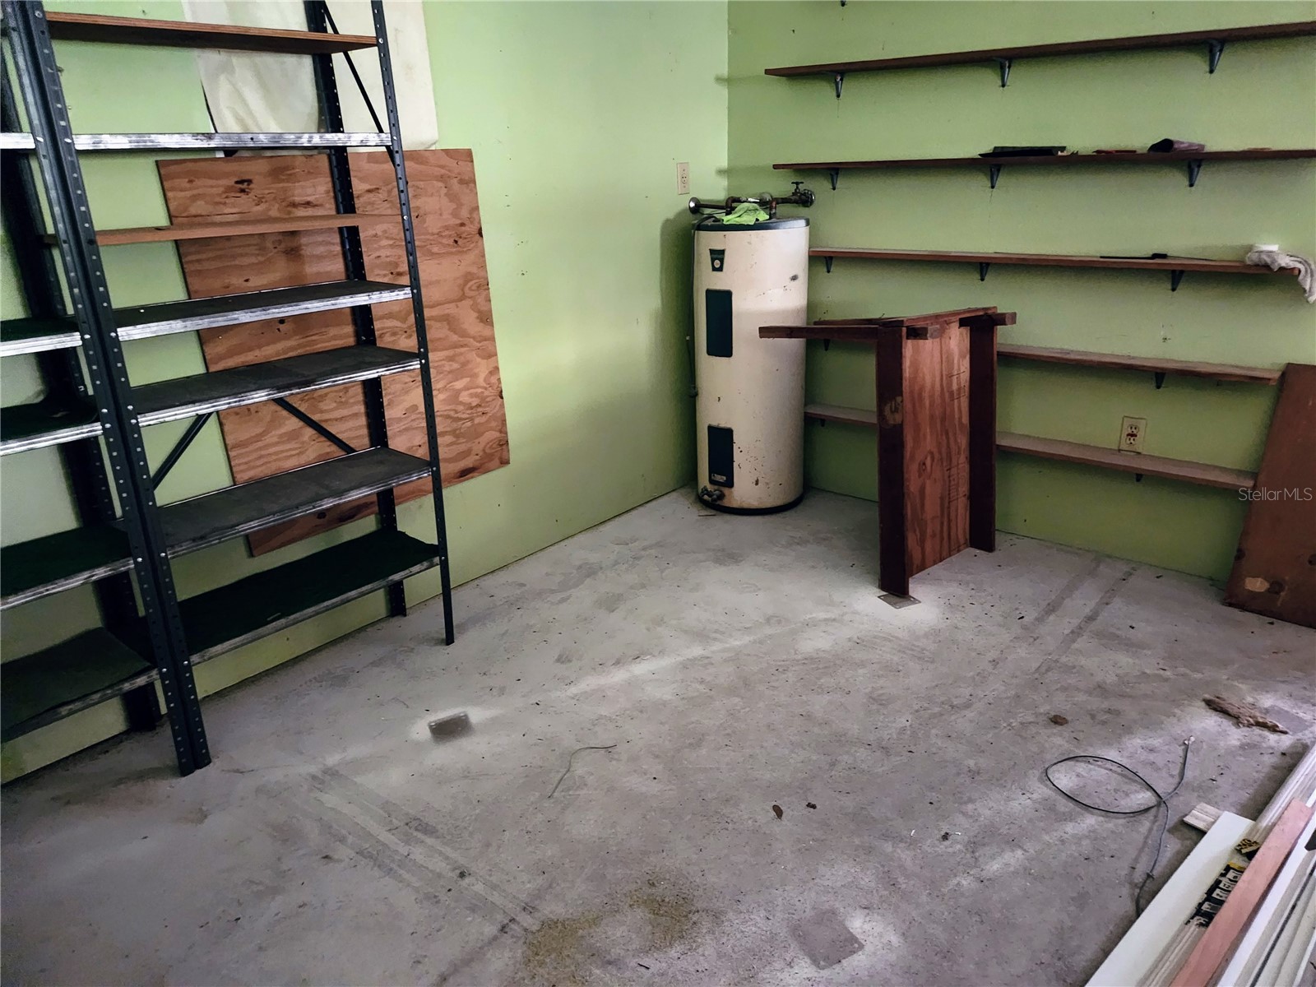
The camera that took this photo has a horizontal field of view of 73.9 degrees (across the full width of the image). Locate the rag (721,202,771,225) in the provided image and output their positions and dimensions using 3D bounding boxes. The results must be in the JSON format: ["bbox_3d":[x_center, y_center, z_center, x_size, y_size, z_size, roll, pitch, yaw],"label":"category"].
[{"bbox_3d":[0.332,-1.056,3.302,0.175,0.080,0.190,1,20,6],"label":"rag"}]

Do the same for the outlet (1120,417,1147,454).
[{"bbox_3d":[1.613,-0.199,2.970,0.071,0.117,0.012,15,25,37],"label":"outlet"}]

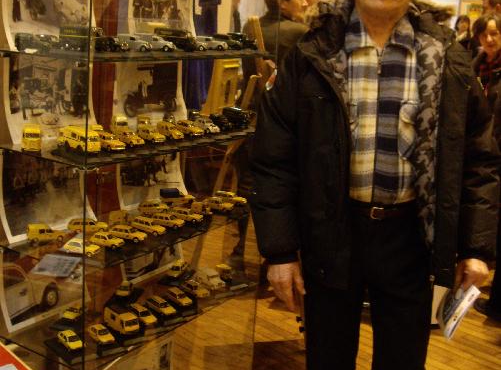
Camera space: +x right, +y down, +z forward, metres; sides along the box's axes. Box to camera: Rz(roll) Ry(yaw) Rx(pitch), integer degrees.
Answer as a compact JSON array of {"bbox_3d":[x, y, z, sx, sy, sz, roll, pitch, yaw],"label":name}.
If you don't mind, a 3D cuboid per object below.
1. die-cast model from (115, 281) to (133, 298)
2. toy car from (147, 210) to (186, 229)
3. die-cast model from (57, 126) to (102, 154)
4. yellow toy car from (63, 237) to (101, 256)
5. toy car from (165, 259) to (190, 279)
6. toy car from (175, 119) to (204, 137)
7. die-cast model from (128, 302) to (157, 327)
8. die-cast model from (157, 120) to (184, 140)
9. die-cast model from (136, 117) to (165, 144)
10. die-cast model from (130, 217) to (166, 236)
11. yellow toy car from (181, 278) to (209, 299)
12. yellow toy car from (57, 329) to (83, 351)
[{"bbox_3d":[-0.361,0.297,2.140,0.037,0.033,0.083,6,14,6],"label":"die-cast model"},{"bbox_3d":[-0.227,0.095,2.030,0.101,0.034,0.039,11,15,25],"label":"toy car"},{"bbox_3d":[-0.379,-0.101,1.621,0.102,0.050,0.044,16,18,42],"label":"die-cast model"},{"bbox_3d":[-0.401,0.149,1.756,0.083,0.032,0.037,9,14,16],"label":"yellow toy car"},{"bbox_3d":[-0.227,0.263,2.322,0.037,0.033,0.086,8,14,15],"label":"toy car"},{"bbox_3d":[-0.158,-0.149,1.928,0.036,0.034,0.089,-5,16,-35],"label":"toy car"},{"bbox_3d":[-0.282,0.338,1.921,0.036,0.035,0.087,-6,16,-36],"label":"die-cast model"},{"bbox_3d":[-0.206,-0.144,1.915,0.036,0.037,0.082,-7,18,-40],"label":"die-cast model"},{"bbox_3d":[-0.242,-0.125,1.798,0.035,0.035,0.086,-6,16,-36],"label":"die-cast model"},{"bbox_3d":[-0.263,0.105,1.876,0.098,0.035,0.038,15,17,39],"label":"die-cast model"},{"bbox_3d":[-0.161,0.305,2.172,0.038,0.033,0.092,-8,19,-42],"label":"yellow toy car"},{"bbox_3d":[-0.456,0.386,1.857,0.037,0.033,0.083,-7,17,-39],"label":"yellow toy car"}]

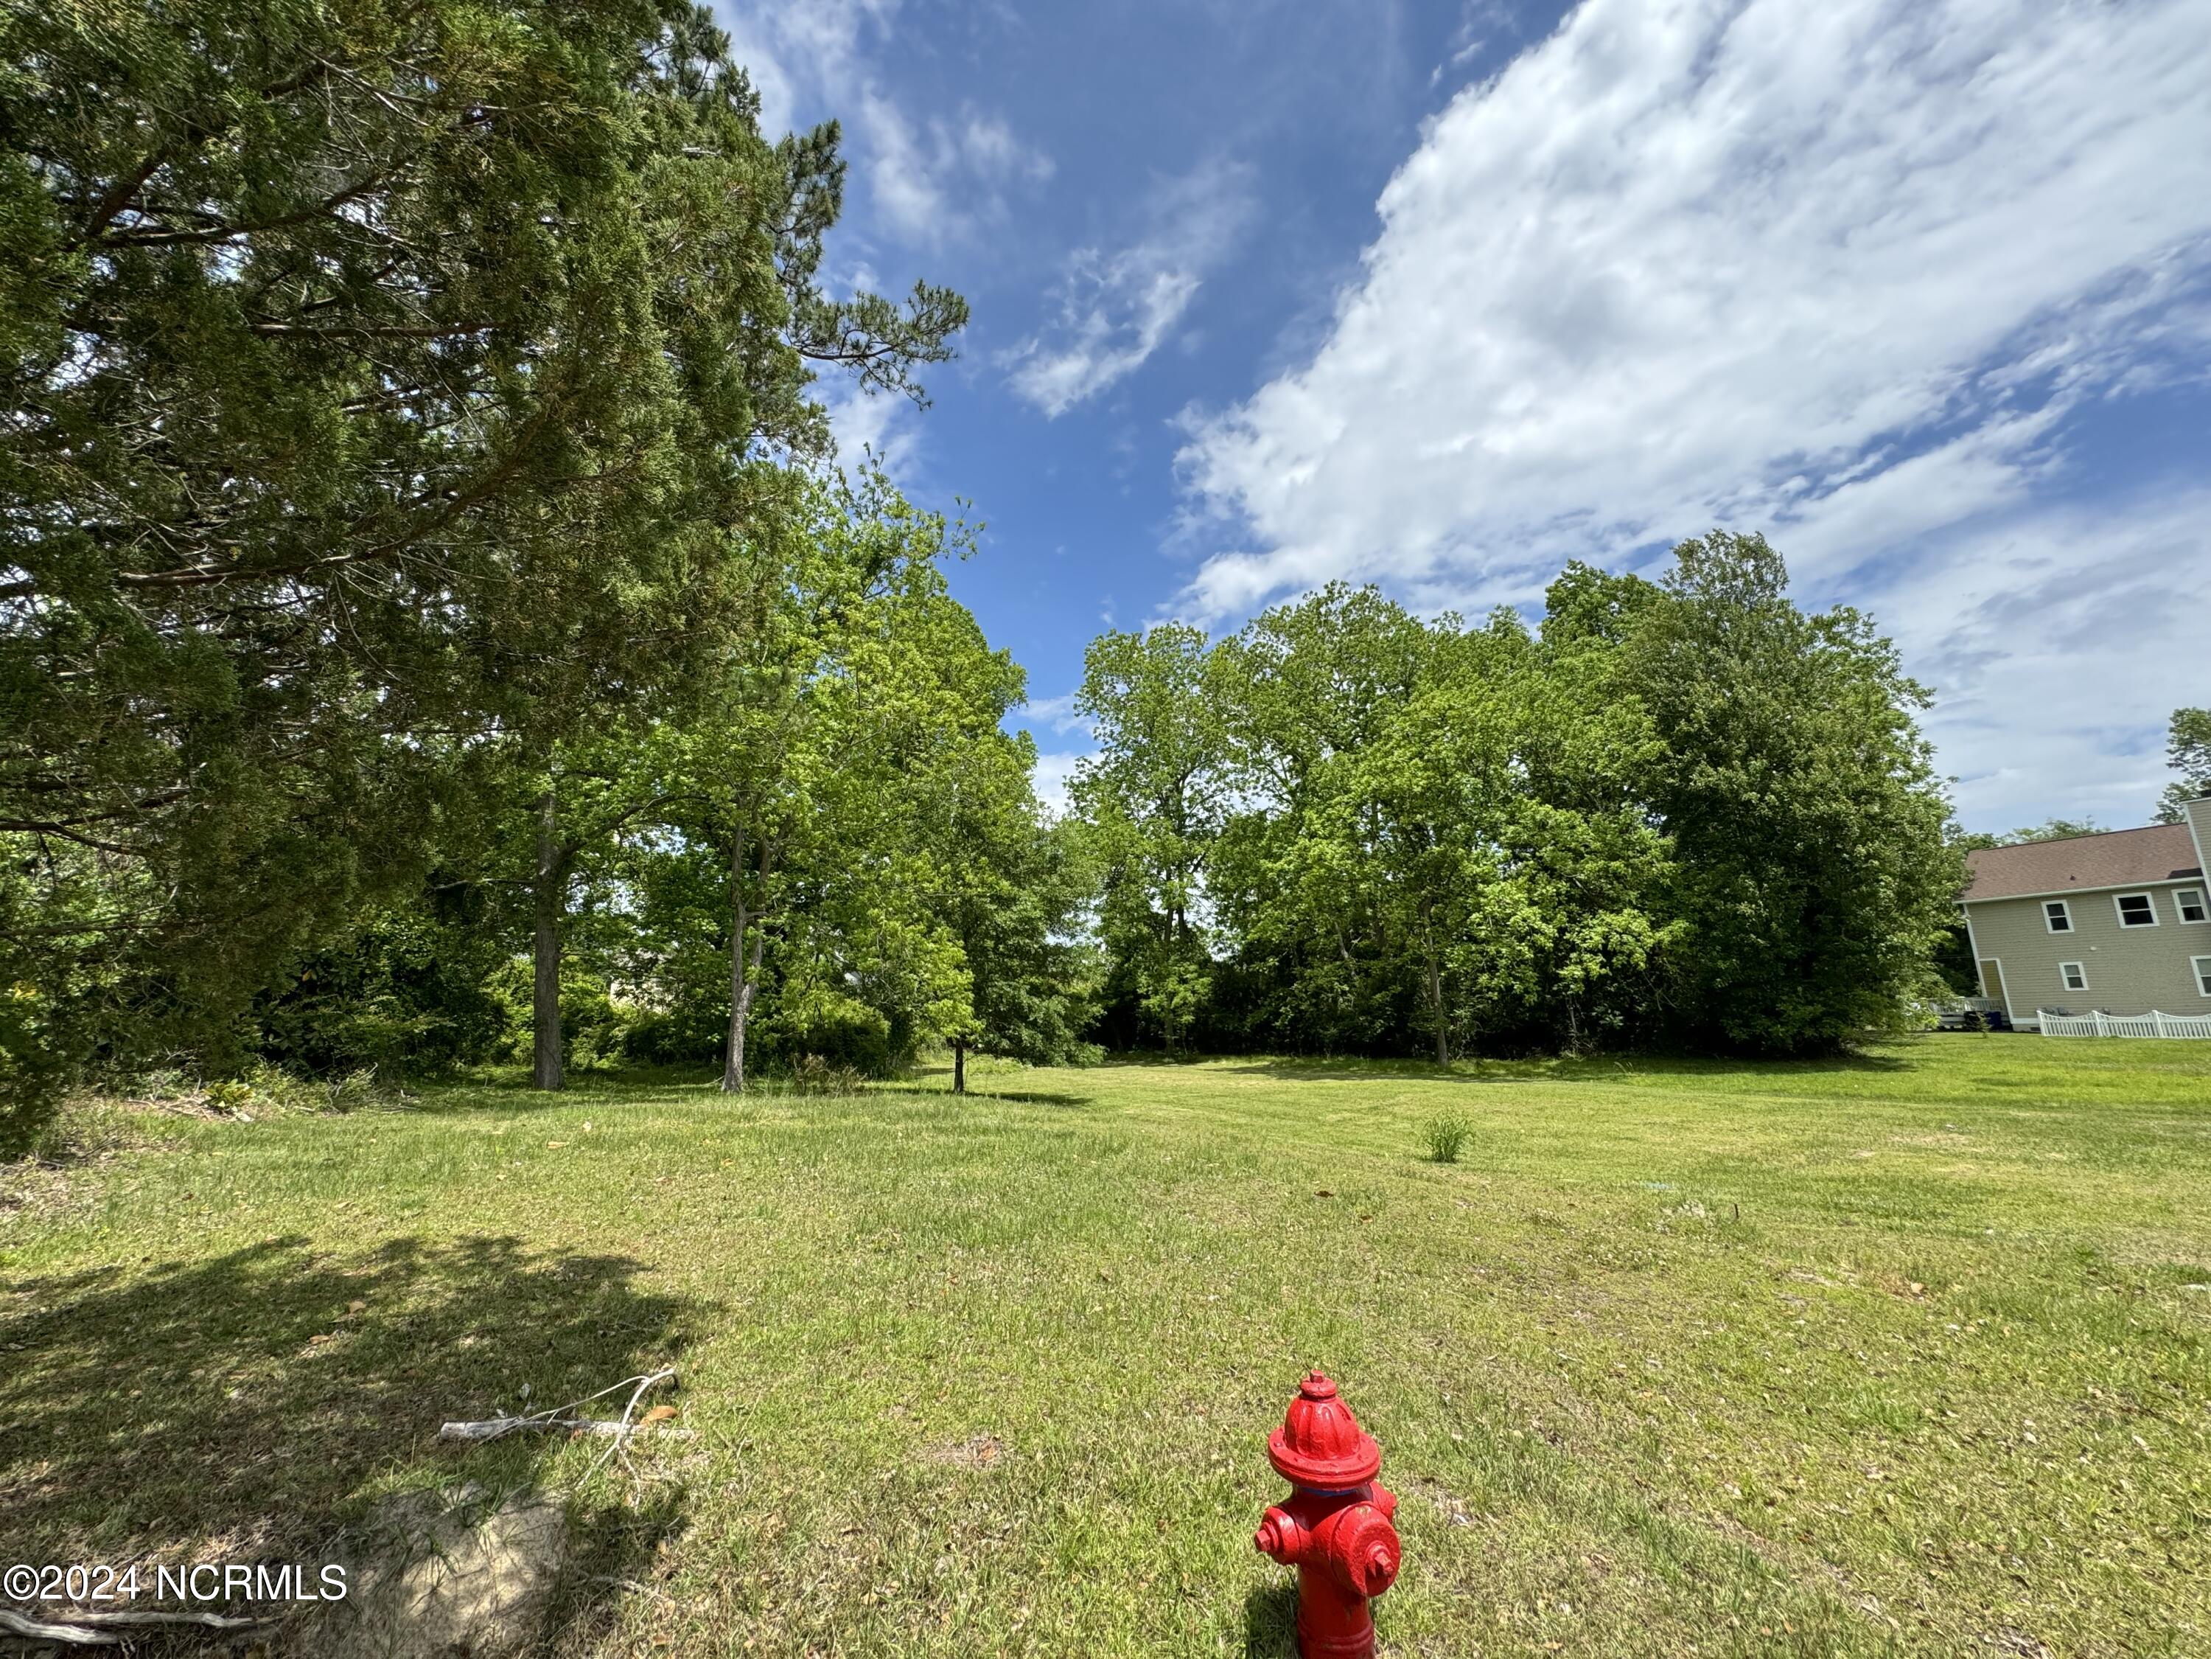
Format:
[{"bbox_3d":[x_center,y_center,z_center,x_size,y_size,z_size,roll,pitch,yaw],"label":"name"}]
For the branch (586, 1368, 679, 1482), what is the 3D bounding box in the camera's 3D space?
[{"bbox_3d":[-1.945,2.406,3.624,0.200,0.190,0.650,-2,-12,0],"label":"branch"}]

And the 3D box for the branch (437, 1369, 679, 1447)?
[{"bbox_3d":[-2.324,2.442,3.731,0.930,0.180,0.400,-2,-12,0],"label":"branch"}]

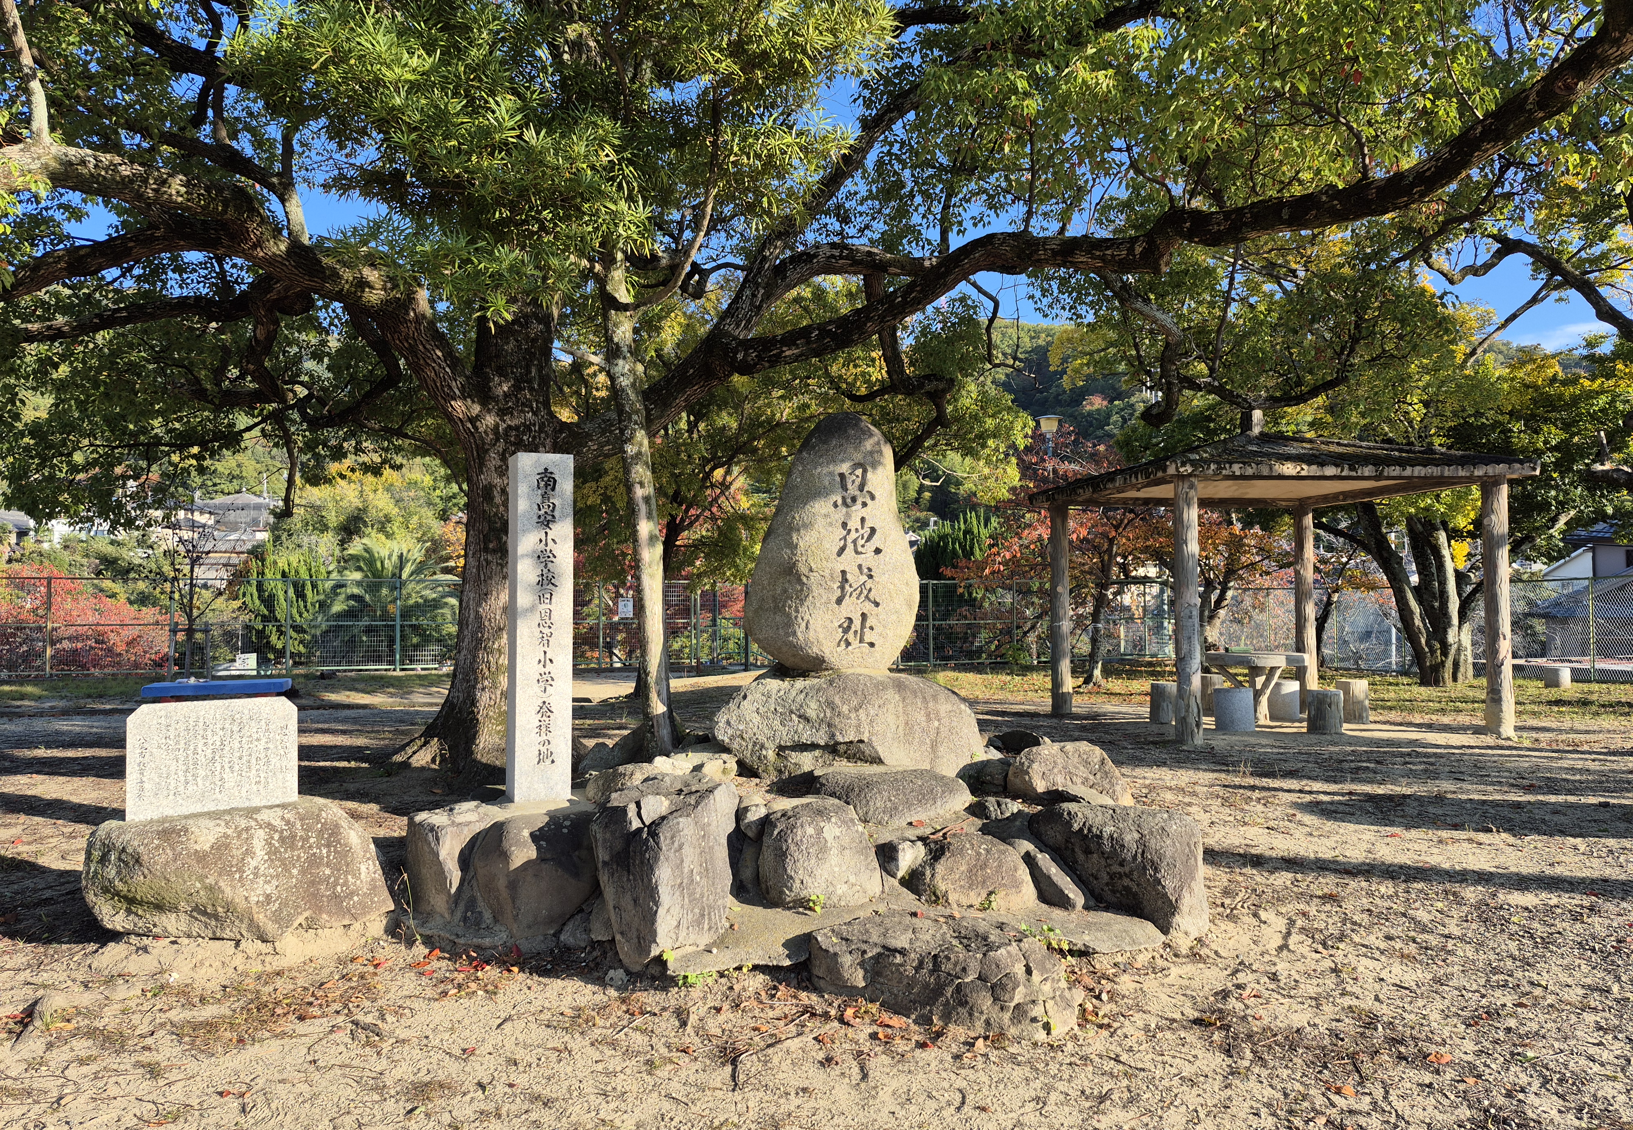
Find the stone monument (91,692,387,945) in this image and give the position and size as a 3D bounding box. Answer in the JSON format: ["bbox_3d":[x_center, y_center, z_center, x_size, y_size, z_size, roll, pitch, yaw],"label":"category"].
[{"bbox_3d":[-2.470,1.045,4.670,1.130,0.930,0.600,1,-2,-29],"label":"stone monument"}]

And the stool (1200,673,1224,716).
[{"bbox_3d":[4.320,1.460,12.050,0.360,0.430,0.360,0,-2,0],"label":"stool"}]

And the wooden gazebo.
[{"bbox_3d":[4.560,0.130,11.290,3.530,3.000,3.530,0,-2,-9],"label":"wooden gazebo"}]

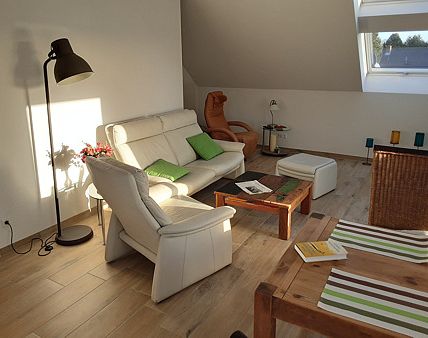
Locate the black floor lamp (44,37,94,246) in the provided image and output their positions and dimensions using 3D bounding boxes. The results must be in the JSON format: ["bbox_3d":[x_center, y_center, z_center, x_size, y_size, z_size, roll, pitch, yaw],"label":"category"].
[{"bbox_3d":[-1.269,-0.214,3.326,0.435,1.822,0.314,-2,16,-6],"label":"black floor lamp"}]

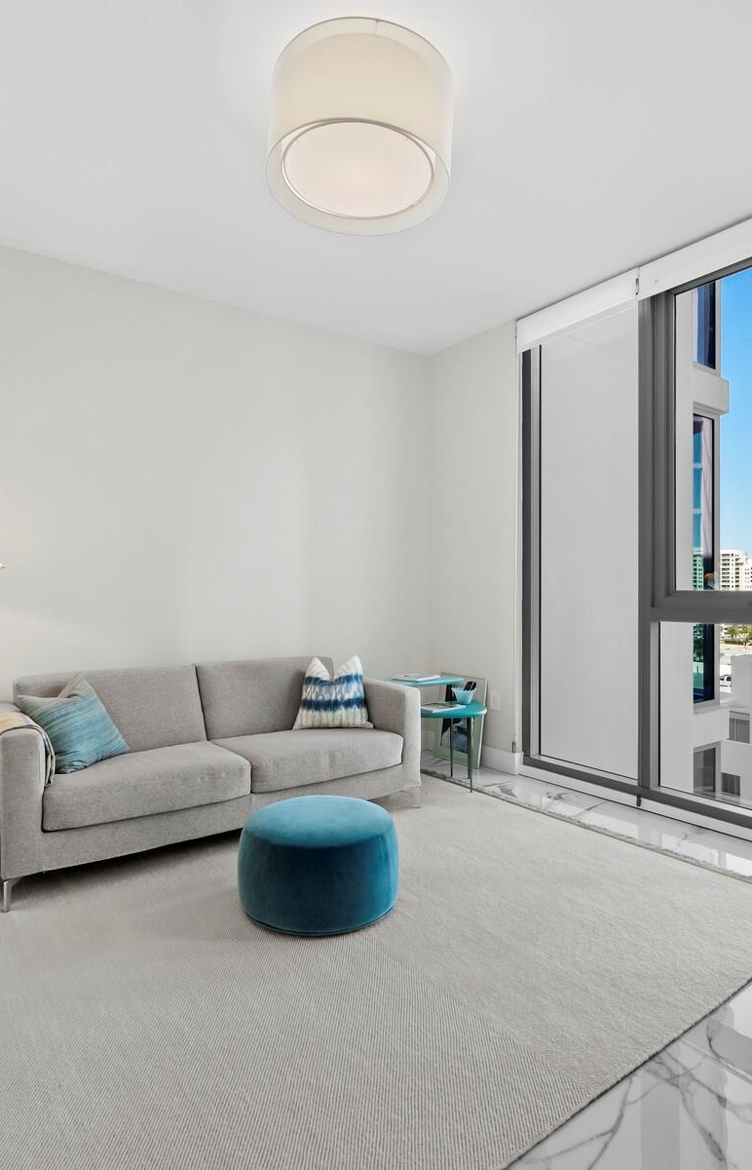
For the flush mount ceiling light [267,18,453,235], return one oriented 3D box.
[{"bbox_3d":[-0.057,-1.535,2.175,0.620,0.320,0.620,0,0,0],"label":"flush mount ceiling light"}]

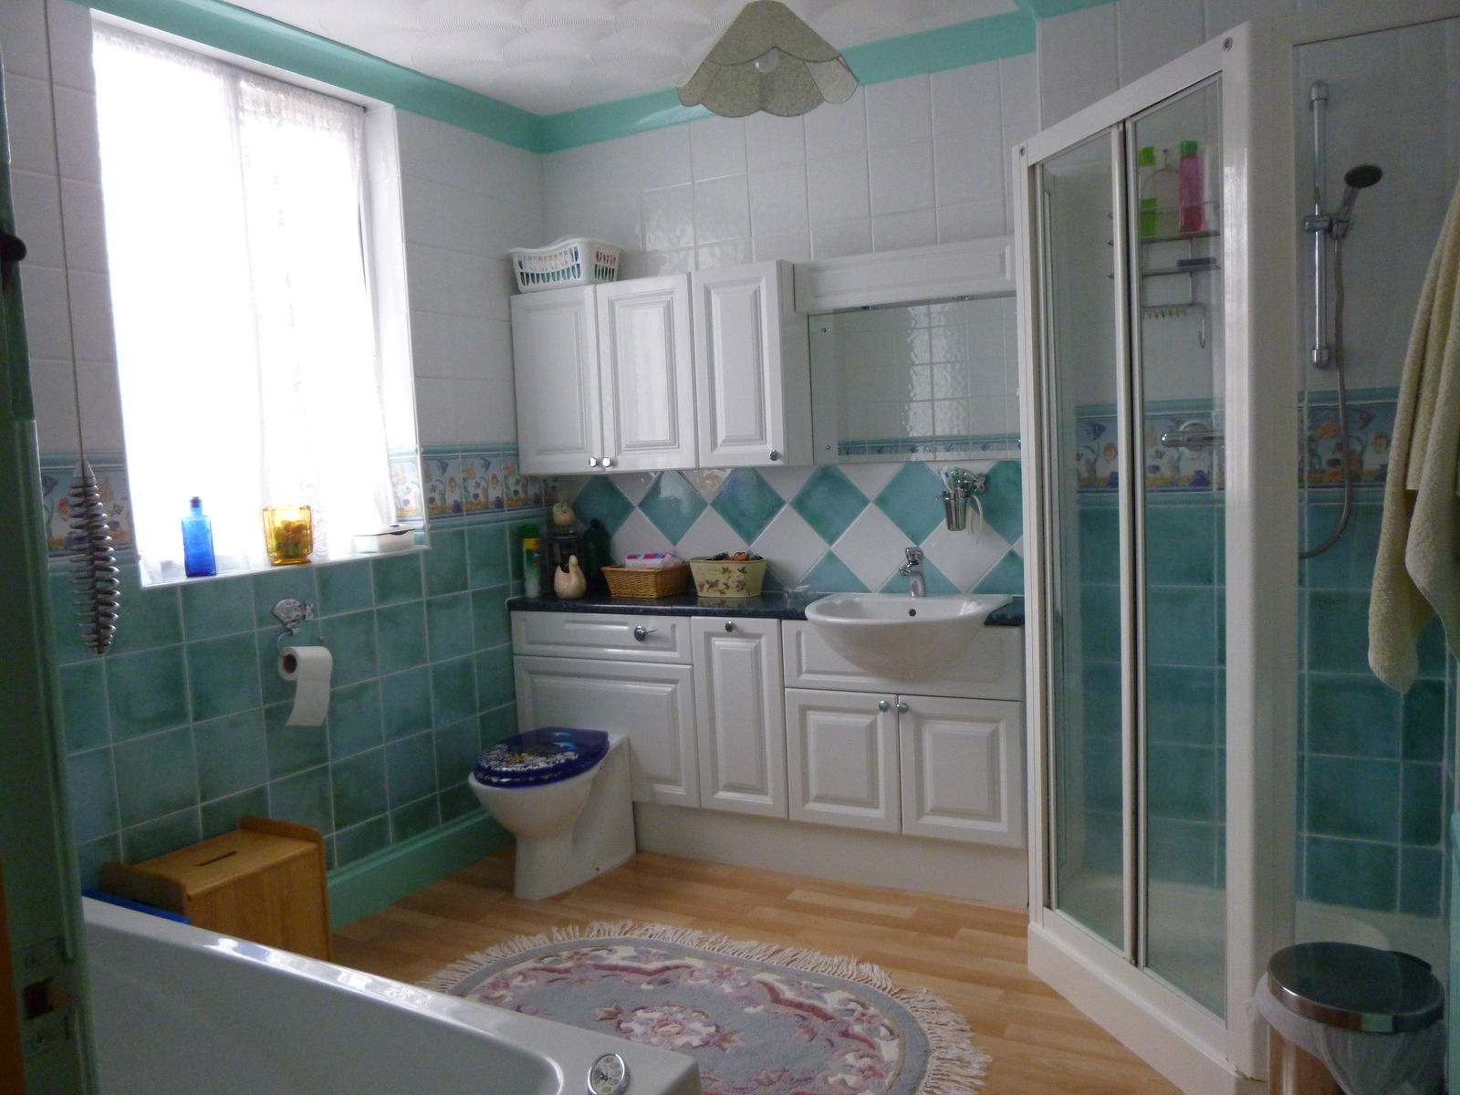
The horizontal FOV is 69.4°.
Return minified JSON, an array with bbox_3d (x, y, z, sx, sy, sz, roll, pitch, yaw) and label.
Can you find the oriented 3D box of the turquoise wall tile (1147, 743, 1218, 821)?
[{"bbox_3d":[1.137,0.597,2.692,0.193,0.198,0.010,0,5,28],"label":"turquoise wall tile"}]

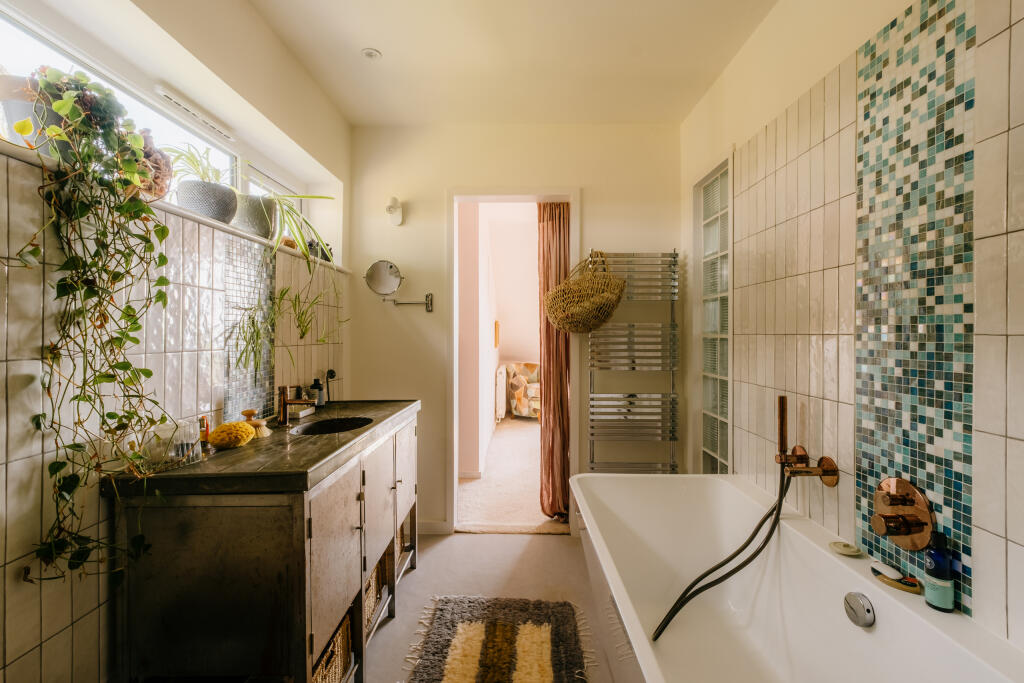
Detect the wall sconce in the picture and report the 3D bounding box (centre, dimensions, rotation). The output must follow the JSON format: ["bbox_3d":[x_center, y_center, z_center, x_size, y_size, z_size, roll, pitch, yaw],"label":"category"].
[{"bbox_3d":[-0.681,-0.759,2.490,0.098,0.165,0.110,0,1,0],"label":"wall sconce"}]

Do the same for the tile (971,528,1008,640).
[{"bbox_3d":[0.989,0.495,0.878,0.009,0.202,0.059,0,0,0],"label":"tile"}]

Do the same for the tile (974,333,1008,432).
[{"bbox_3d":[0.989,0.088,0.878,0.009,0.202,0.058,0,0,0],"label":"tile"}]

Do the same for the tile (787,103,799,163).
[{"bbox_3d":[0.994,-0.736,1.508,0.009,0.202,0.061,0,0,0],"label":"tile"}]

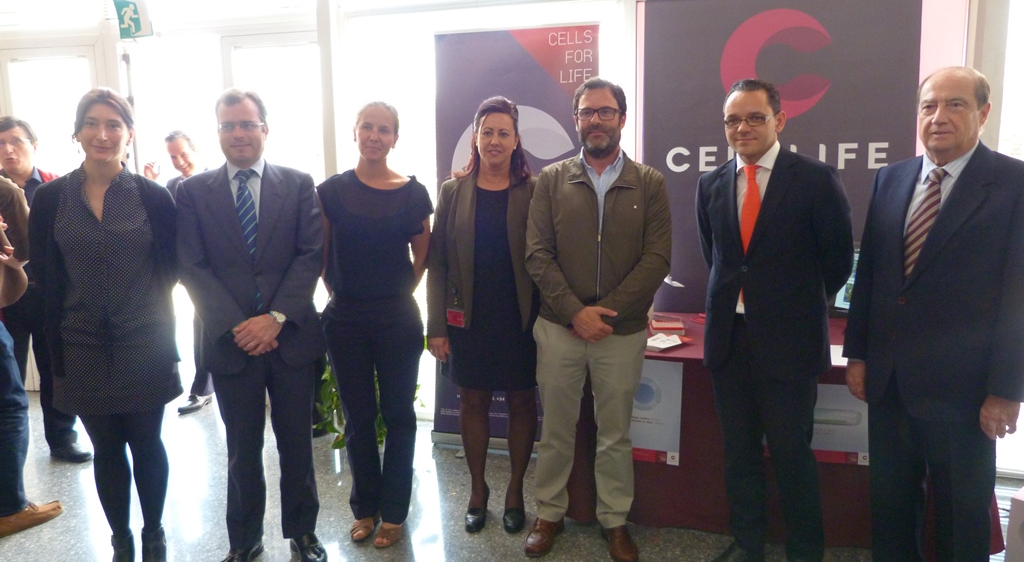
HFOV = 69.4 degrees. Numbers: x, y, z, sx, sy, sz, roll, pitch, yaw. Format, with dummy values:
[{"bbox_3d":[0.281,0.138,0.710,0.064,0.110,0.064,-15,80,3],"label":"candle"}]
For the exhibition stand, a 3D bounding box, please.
[{"bbox_3d":[1.060,0.595,3.231,1.523,0.715,1.040,1,7,16],"label":"exhibition stand"}]

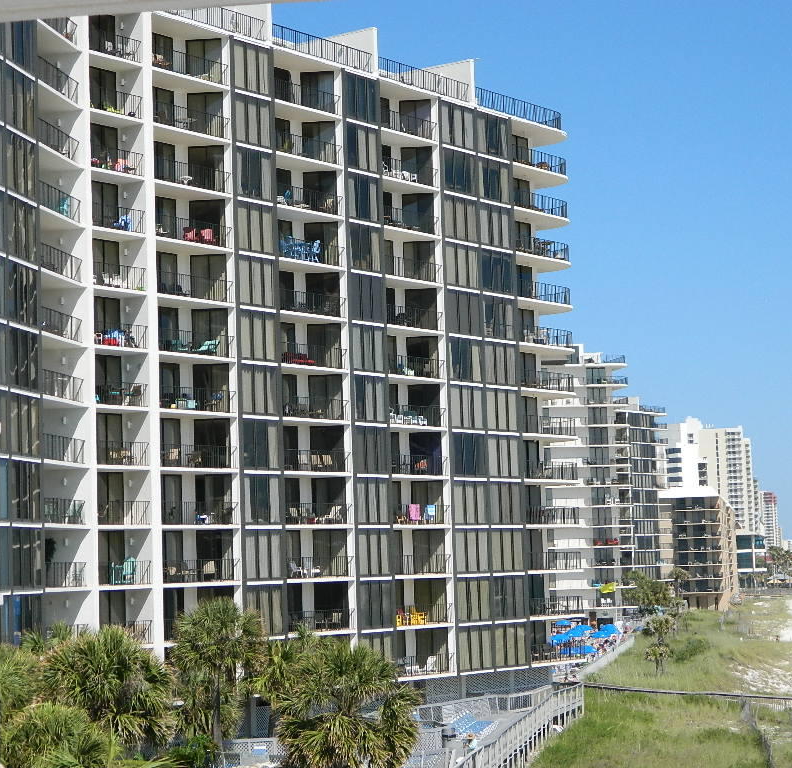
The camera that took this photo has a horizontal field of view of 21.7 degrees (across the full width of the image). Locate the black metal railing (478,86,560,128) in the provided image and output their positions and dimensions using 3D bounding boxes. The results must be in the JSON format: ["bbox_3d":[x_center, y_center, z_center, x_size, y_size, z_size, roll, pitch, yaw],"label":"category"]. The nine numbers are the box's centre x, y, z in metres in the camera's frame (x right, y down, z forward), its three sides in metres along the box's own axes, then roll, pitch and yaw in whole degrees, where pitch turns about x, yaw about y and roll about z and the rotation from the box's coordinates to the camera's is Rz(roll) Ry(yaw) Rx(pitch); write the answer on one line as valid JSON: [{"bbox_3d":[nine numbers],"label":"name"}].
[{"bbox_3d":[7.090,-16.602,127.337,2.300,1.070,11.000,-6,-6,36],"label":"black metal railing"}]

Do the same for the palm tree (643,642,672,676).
[{"bbox_3d":[19.868,20.907,156.886,2.150,2.550,2.150,-2,-5,0],"label":"palm tree"}]

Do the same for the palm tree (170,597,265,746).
[{"bbox_3d":[-7.306,12.160,85.701,3.900,6.700,3.900,-2,-5,0],"label":"palm tree"}]

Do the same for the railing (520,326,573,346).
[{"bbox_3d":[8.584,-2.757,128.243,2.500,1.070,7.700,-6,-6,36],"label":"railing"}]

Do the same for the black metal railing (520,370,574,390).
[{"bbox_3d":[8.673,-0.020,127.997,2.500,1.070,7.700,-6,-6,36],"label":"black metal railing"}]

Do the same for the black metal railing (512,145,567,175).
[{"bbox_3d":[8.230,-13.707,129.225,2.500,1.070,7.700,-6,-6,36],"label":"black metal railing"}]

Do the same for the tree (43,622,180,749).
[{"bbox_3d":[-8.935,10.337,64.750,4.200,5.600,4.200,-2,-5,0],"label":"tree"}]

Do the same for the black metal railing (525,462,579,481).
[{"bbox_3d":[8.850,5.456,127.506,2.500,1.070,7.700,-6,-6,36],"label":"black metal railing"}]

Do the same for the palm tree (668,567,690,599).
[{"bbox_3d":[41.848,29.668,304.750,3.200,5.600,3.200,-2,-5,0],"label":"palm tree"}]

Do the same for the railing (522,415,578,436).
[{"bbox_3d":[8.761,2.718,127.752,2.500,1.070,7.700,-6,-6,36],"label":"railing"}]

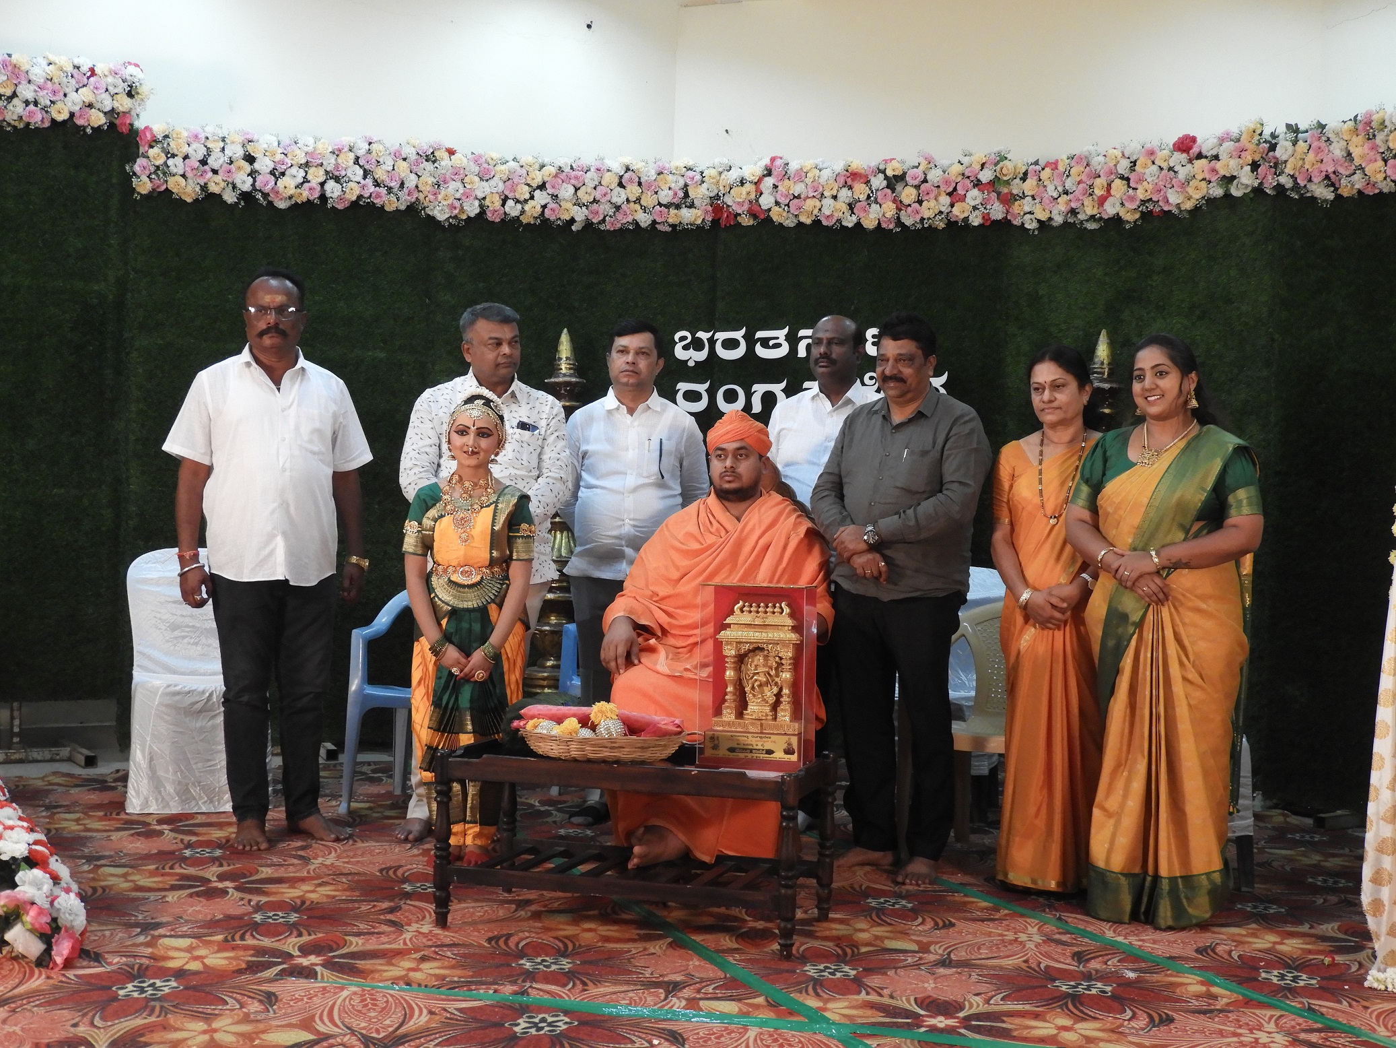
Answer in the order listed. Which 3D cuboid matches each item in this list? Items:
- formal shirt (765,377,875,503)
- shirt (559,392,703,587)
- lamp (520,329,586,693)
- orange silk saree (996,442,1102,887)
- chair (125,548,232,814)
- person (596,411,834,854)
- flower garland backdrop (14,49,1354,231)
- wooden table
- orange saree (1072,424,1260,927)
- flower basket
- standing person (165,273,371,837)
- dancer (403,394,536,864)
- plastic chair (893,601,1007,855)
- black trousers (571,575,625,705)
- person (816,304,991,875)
[{"bbox_3d":[0.441,-0.134,6.100,0.500,0.700,0.300,1,3,9],"label":"formal shirt"},{"bbox_3d":[-0.219,-0.132,6.151,0.510,0.670,0.310,1,3,0],"label":"shirt"},{"bbox_3d":[-0.506,0.117,6.763,0.400,1.680,0.400,1,3,0],"label":"lamp"},{"bbox_3d":[1.037,0.401,5.333,0.390,1.310,0.340,2,3,27],"label":"orange silk saree"},{"bbox_3d":[-1.705,0.520,6.382,0.490,0.890,0.540,0,3,-9],"label":"chair"},{"bbox_3d":[0.072,0.333,5.767,0.700,1.368,0.800,2,2,16],"label":"person"},{"bbox_3d":[-0.157,-1.529,7.336,5.500,0.580,1.000,1,3,5],"label":"flower garland backdrop"},{"bbox_3d":[-0.158,0.823,4.766,0.965,0.458,0.449,2,2,16],"label":"wooden table"},{"bbox_3d":[1.281,0.403,4.998,0.490,1.342,0.400,2,3,29],"label":"orange saree"},{"bbox_3d":[-0.255,0.547,4.801,0.410,0.110,0.320,1,3,18],"label":"flower basket"},{"bbox_3d":[-1.346,0.098,5.742,0.640,1.800,0.360,0,3,-12],"label":"standing person"},{"bbox_3d":[-0.695,0.309,5.522,0.390,1.402,0.310,1,2,2],"label":"dancer"},{"bbox_3d":[0.966,0.637,5.768,0.550,0.800,0.550,2,2,22],"label":"plastic chair"},{"bbox_3d":[-0.244,0.457,6.178,0.380,1.000,0.280,1,3,0],"label":"black trousers"},{"bbox_3d":[0.608,0.206,5.396,0.510,1.660,0.360,2,3,21],"label":"person"}]

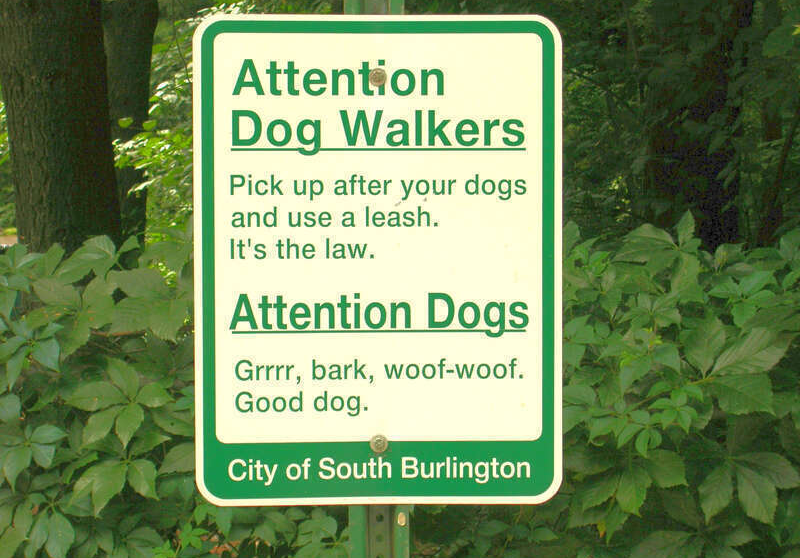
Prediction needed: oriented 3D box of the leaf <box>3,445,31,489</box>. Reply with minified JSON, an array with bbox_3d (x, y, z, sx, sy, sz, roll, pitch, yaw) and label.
[{"bbox_3d":[-0.587,0.288,2.900,0.042,0.066,0.025,-1,2,-12],"label":"leaf"}]

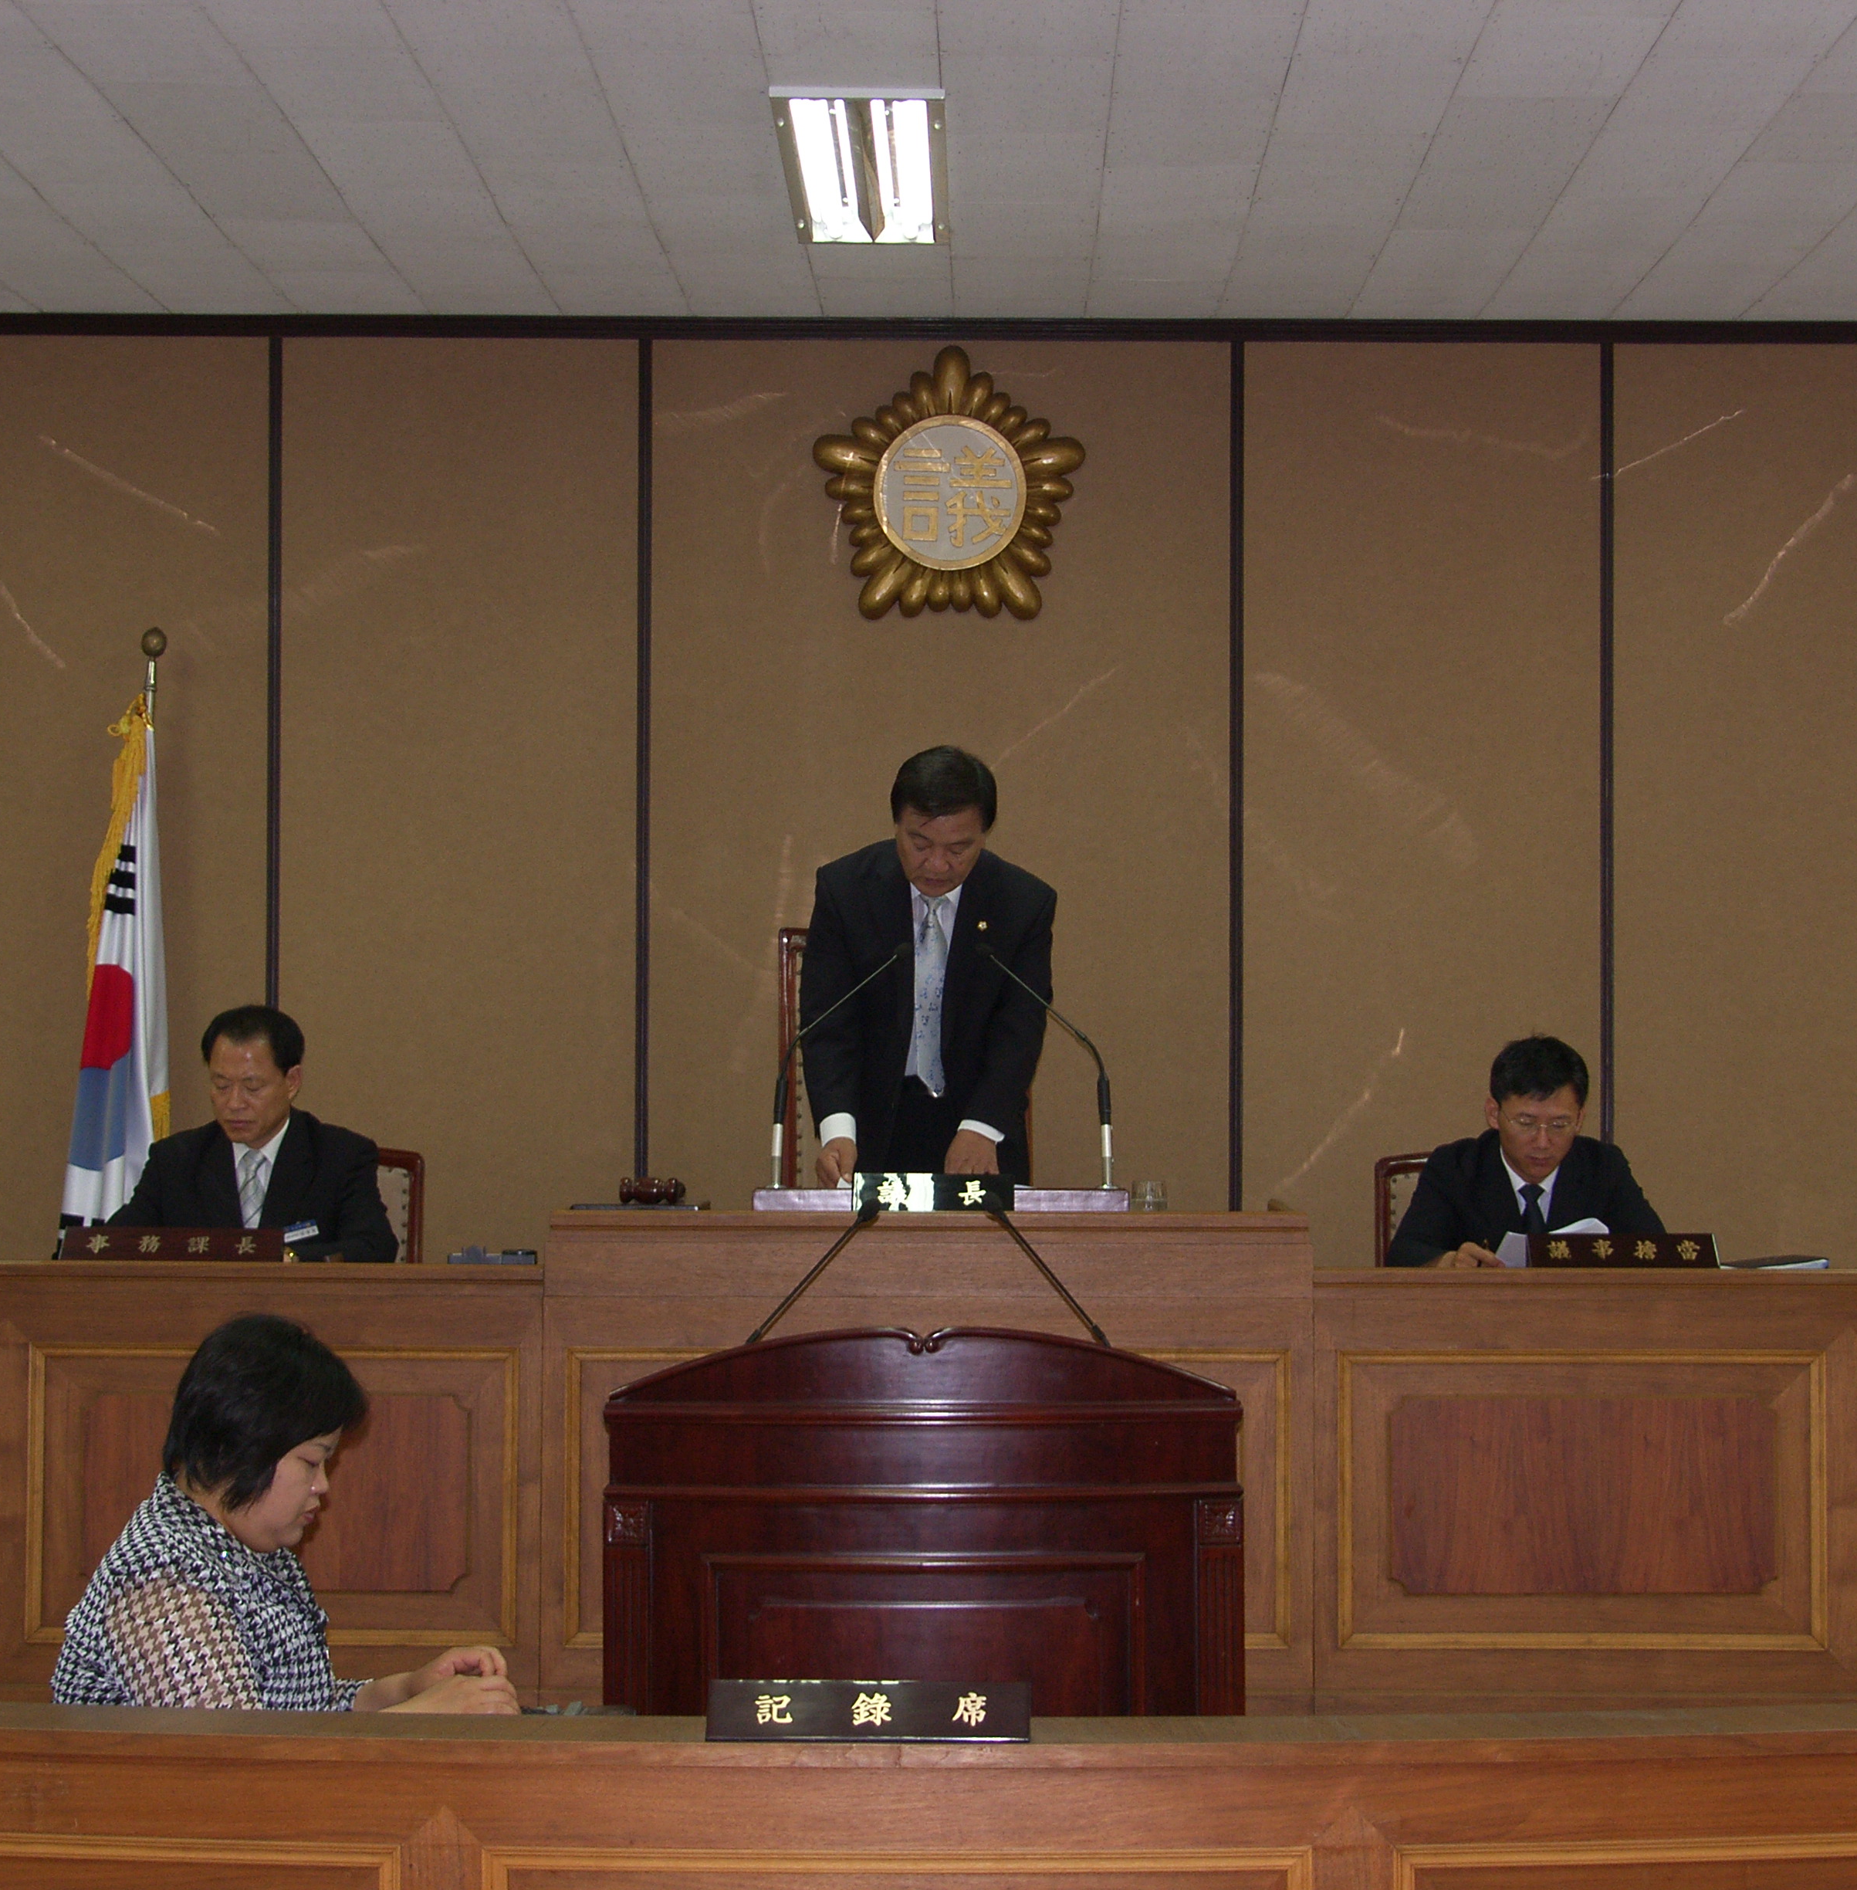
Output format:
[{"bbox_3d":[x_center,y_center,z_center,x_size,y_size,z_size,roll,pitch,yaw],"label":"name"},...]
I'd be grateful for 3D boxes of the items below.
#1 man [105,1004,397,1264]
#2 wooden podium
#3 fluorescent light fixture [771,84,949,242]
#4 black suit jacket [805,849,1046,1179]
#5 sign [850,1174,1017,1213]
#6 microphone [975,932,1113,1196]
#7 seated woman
[{"bbox_3d":[-1.249,0.749,8.023,0.517,1.275,0.680,0,-2,11],"label":"man"},{"bbox_3d":[-0.006,1.134,6.372,0.913,1.186,0.600,0,-2,1],"label":"wooden podium"},{"bbox_3d":[-0.119,-1.512,8.383,0.310,0.080,1.340,0,-2,1],"label":"fluorescent light fixture"},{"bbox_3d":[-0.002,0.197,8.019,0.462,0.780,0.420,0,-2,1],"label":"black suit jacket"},{"bbox_3d":[0.011,0.438,7.712,0.286,0.068,0.050,0,-2,1],"label":"sign"},{"bbox_3d":[0.211,0.216,7.865,0.257,0.449,0.090,0,-2,26],"label":"microphone"},{"bbox_3d":[-0.747,1.063,5.155,0.594,1.253,0.470,0,-2,3],"label":"seated woman"}]

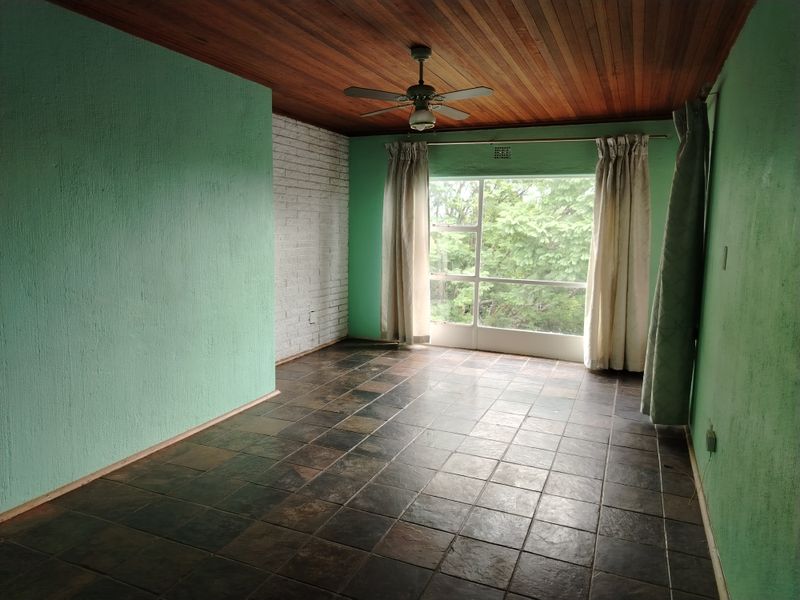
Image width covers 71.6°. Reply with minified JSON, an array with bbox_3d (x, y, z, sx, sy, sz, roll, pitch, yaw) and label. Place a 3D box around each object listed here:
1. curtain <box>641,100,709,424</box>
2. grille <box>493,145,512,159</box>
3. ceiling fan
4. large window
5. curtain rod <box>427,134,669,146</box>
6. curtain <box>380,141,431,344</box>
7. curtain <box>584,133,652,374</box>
[{"bbox_3d":[2.123,-0.266,4.268,0.303,2.384,0.586,5,9,23],"label":"curtain"},{"bbox_3d":[1.144,-1.642,6.187,0.222,0.149,0.025,5,9,23],"label":"grille"},{"bbox_3d":[0.134,-1.305,3.435,1.071,0.502,1.071,5,9,23],"label":"ceiling fan"},{"bbox_3d":[1.177,-0.521,6.422,2.020,1.808,0.081,5,9,23],"label":"large window"},{"bbox_3d":[1.195,-1.729,6.018,3.035,0.030,0.030,5,9,23],"label":"curtain rod"},{"bbox_3d":[0.063,-0.644,6.661,0.616,2.404,0.162,5,9,23],"label":"curtain"},{"bbox_3d":[2.255,-0.462,5.730,0.586,2.394,0.172,5,9,23],"label":"curtain"}]

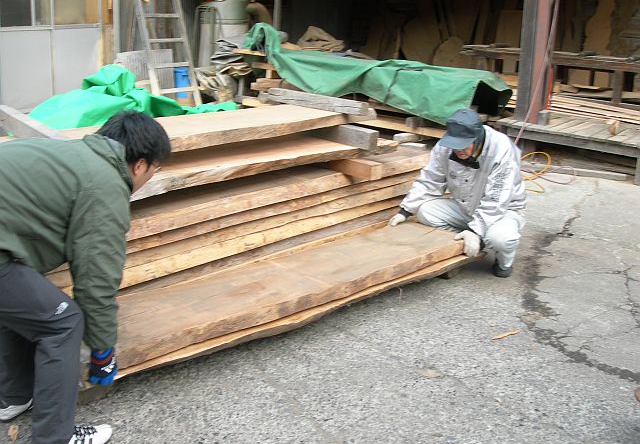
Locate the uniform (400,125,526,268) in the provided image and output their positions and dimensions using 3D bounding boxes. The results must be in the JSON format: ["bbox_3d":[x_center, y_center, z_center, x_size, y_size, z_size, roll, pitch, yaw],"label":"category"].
[{"bbox_3d":[0.903,-0.186,4.420,0.660,0.800,0.600,15,22,40],"label":"uniform"}]

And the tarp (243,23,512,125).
[{"bbox_3d":[0.540,-1.712,8.016,0.750,0.840,3.400,-15,23,-41],"label":"tarp"}]

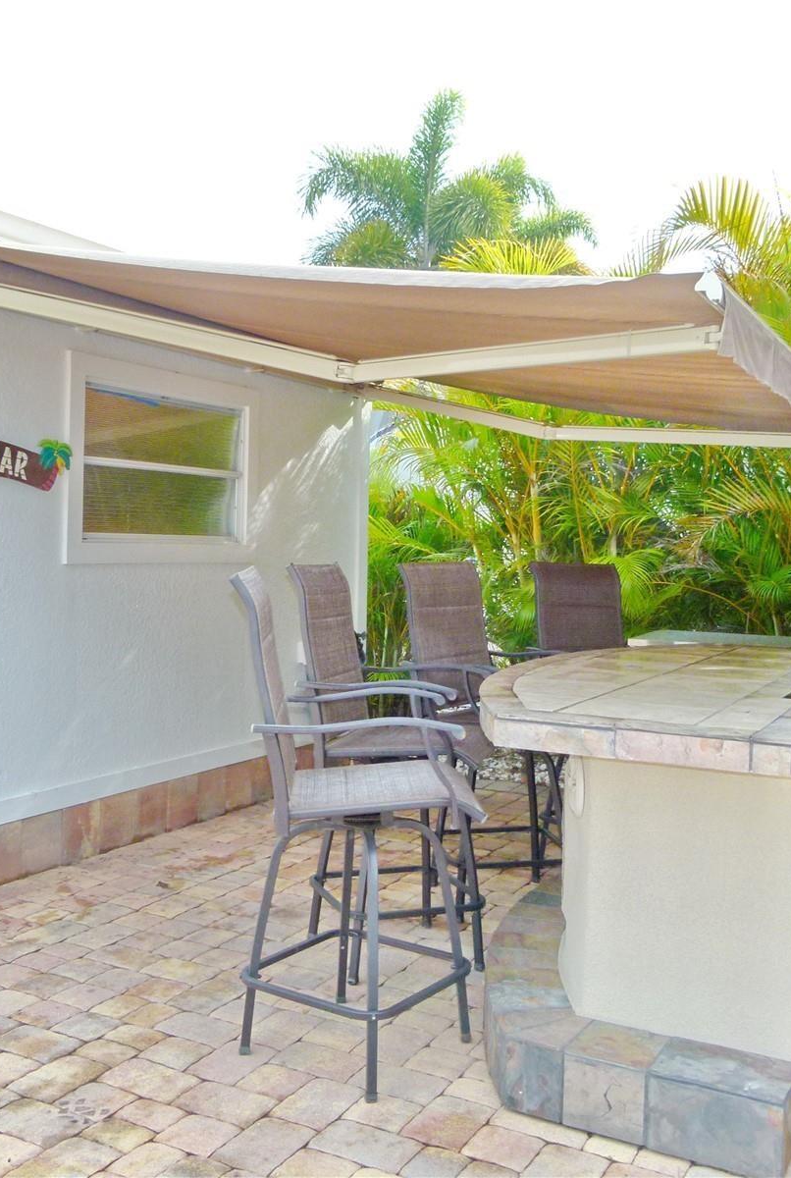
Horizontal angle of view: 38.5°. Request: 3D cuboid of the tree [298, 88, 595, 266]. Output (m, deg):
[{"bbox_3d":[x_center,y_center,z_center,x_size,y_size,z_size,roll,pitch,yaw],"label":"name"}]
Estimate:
[{"bbox_3d":[0.548,-3.052,15.906,4.100,7.790,4.100,1,2,0],"label":"tree"}]

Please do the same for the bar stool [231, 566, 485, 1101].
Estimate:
[{"bbox_3d":[-0.084,0.586,3.020,0.640,1.280,0.620,1,2,0],"label":"bar stool"}]

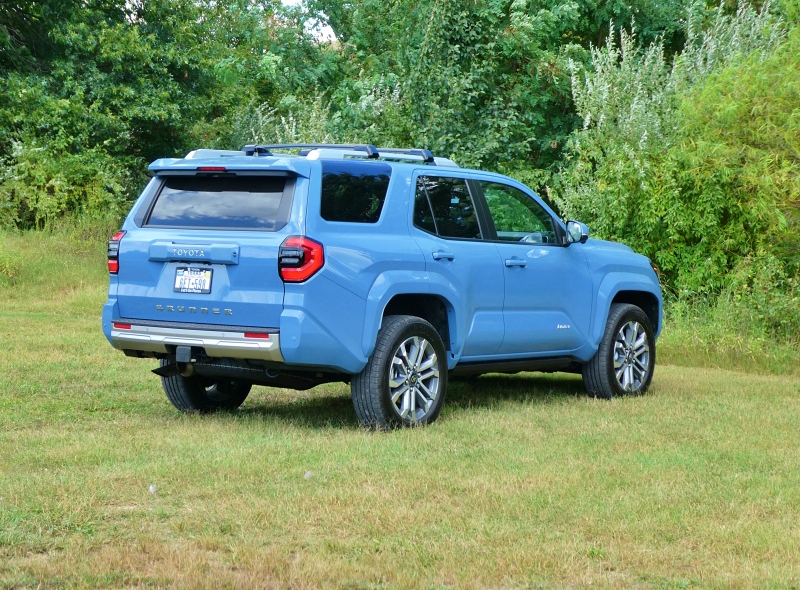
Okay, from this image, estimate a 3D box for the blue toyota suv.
[{"bbox_3d":[0.171,-0.069,11.153,2.030,1.880,4.950,3,3,37],"label":"blue toyota suv"}]

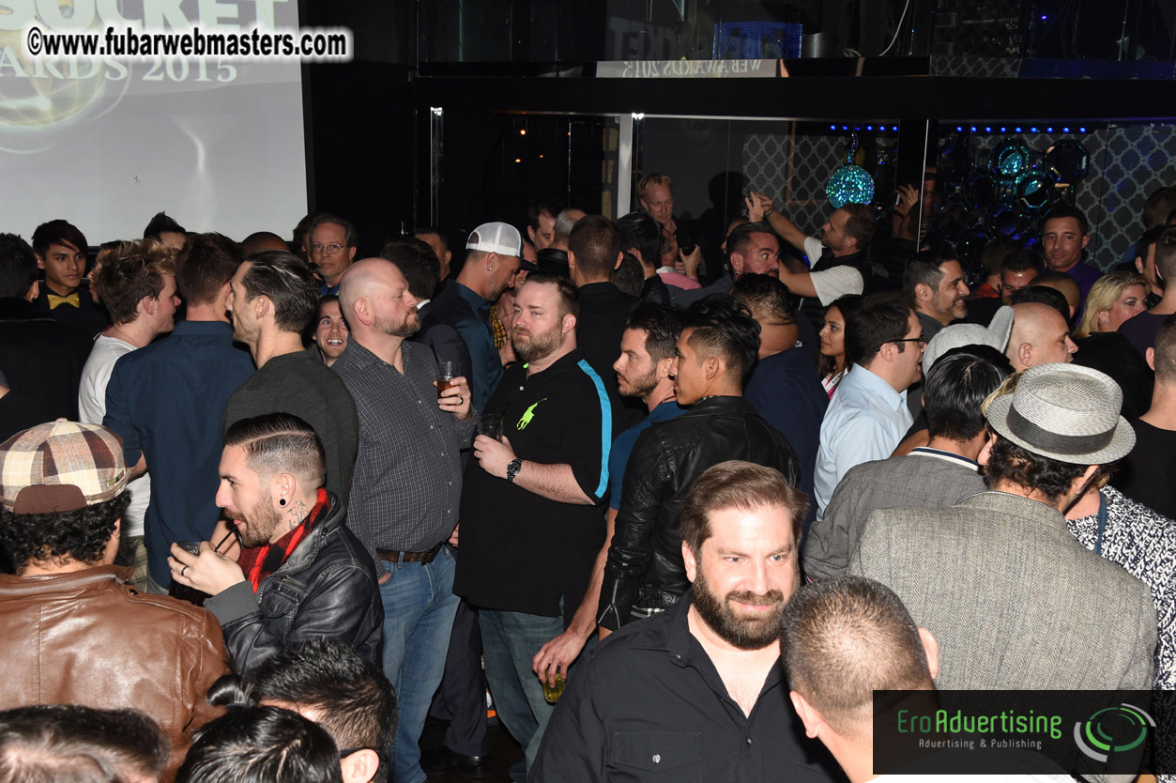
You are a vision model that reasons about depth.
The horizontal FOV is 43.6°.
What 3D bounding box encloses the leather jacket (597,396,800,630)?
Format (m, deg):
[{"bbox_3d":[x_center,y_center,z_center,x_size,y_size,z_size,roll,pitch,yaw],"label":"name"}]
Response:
[{"bbox_3d":[0.288,0.308,3.750,0.520,0.620,0.320,-5,14,-24],"label":"leather jacket"}]

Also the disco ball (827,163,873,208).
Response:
[{"bbox_3d":[1.411,-1.093,7.900,0.262,0.262,0.262,1,12,0],"label":"disco ball"}]

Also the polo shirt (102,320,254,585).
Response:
[{"bbox_3d":[-1.102,0.164,4.163,0.520,0.740,0.320,2,13,5],"label":"polo shirt"}]

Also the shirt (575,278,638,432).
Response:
[{"bbox_3d":[0.035,-0.026,5.233,0.540,0.740,0.300,1,13,0],"label":"shirt"}]

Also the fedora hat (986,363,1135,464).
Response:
[{"bbox_3d":[0.794,0.019,2.430,0.243,0.108,0.275,11,27,16],"label":"fedora hat"}]

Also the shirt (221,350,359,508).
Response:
[{"bbox_3d":[-0.807,0.221,4.029,0.320,0.700,0.500,11,16,37],"label":"shirt"}]

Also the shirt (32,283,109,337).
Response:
[{"bbox_3d":[-1.845,-0.031,5.301,0.500,0.720,0.280,-3,14,-17],"label":"shirt"}]

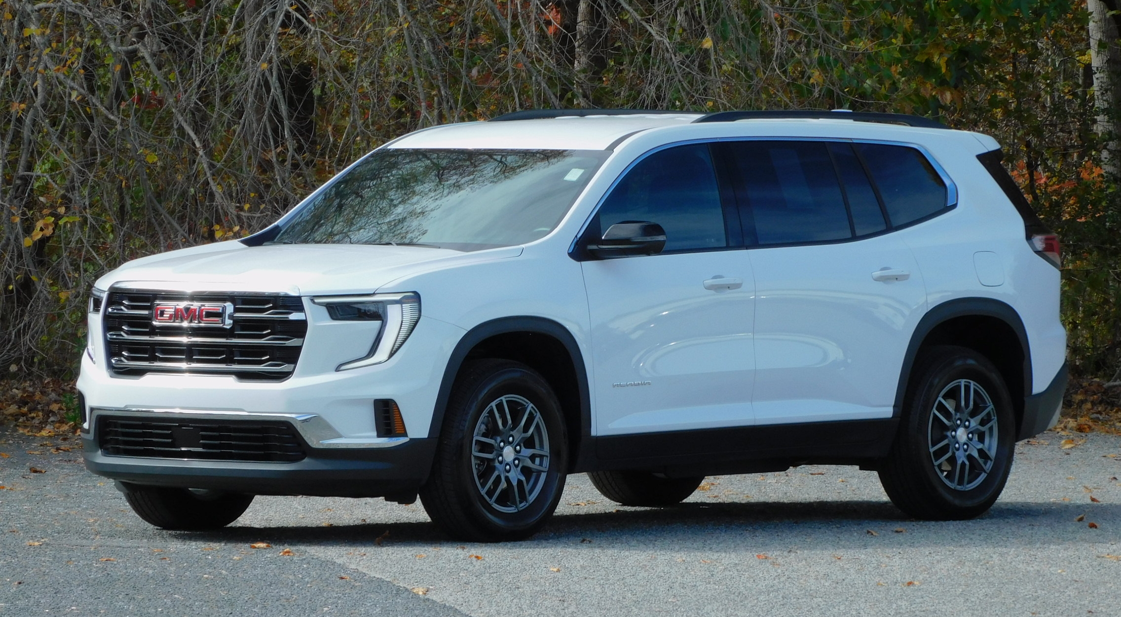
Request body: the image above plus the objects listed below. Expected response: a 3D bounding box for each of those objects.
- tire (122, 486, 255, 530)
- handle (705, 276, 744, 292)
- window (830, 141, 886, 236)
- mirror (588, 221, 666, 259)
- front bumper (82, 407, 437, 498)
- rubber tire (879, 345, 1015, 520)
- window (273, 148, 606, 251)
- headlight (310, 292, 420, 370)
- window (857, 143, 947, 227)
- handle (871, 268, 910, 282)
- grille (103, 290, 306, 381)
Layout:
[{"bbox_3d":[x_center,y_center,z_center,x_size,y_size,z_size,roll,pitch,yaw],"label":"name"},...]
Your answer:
[{"bbox_3d":[-1.598,0.567,42.050,0.255,0.775,0.780,2,2,41],"label":"tire"},{"bbox_3d":[0.689,-0.109,41.897,0.055,0.052,0.250,2,2,41],"label":"handle"},{"bbox_3d":[1.319,-0.527,42.816,0.060,0.435,0.235,-21,-12,36],"label":"window"},{"bbox_3d":[0.278,-0.291,41.310,0.240,0.165,0.250,2,2,41],"label":"mirror"},{"bbox_3d":[-1.420,0.589,40.969,1.960,0.350,0.480,2,2,41],"label":"front bumper"},{"bbox_3d":[1.712,0.553,43.255,0.255,0.775,0.780,2,2,41],"label":"rubber tire"},{"bbox_3d":[-0.538,-0.497,41.961,1.500,0.140,0.830,2,36,41],"label":"window"},{"bbox_3d":[-0.807,0.099,40.471,0.340,0.335,0.350,2,2,41],"label":"headlight"},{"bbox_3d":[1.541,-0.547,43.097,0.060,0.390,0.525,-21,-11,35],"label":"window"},{"bbox_3d":[1.447,-0.146,42.709,0.060,0.050,0.240,2,2,41],"label":"handle"},{"bbox_3d":[-1.528,0.112,40.827,1.170,0.385,0.130,2,2,41],"label":"grille"}]

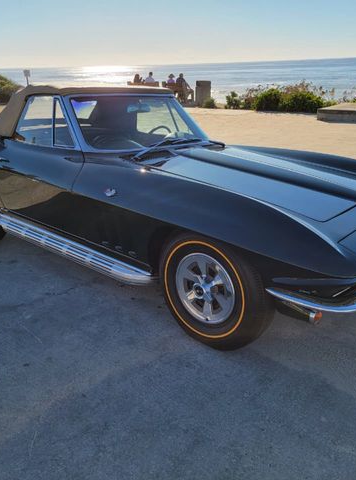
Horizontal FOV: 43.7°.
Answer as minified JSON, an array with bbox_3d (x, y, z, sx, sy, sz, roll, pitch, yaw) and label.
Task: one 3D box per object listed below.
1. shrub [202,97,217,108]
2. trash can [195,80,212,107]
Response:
[{"bbox_3d":[1.202,-5.299,16.942,0.520,0.460,0.494,0,22,4],"label":"shrub"},{"bbox_3d":[0.993,-5.724,17.366,0.540,0.950,0.540,-1,22,3],"label":"trash can"}]

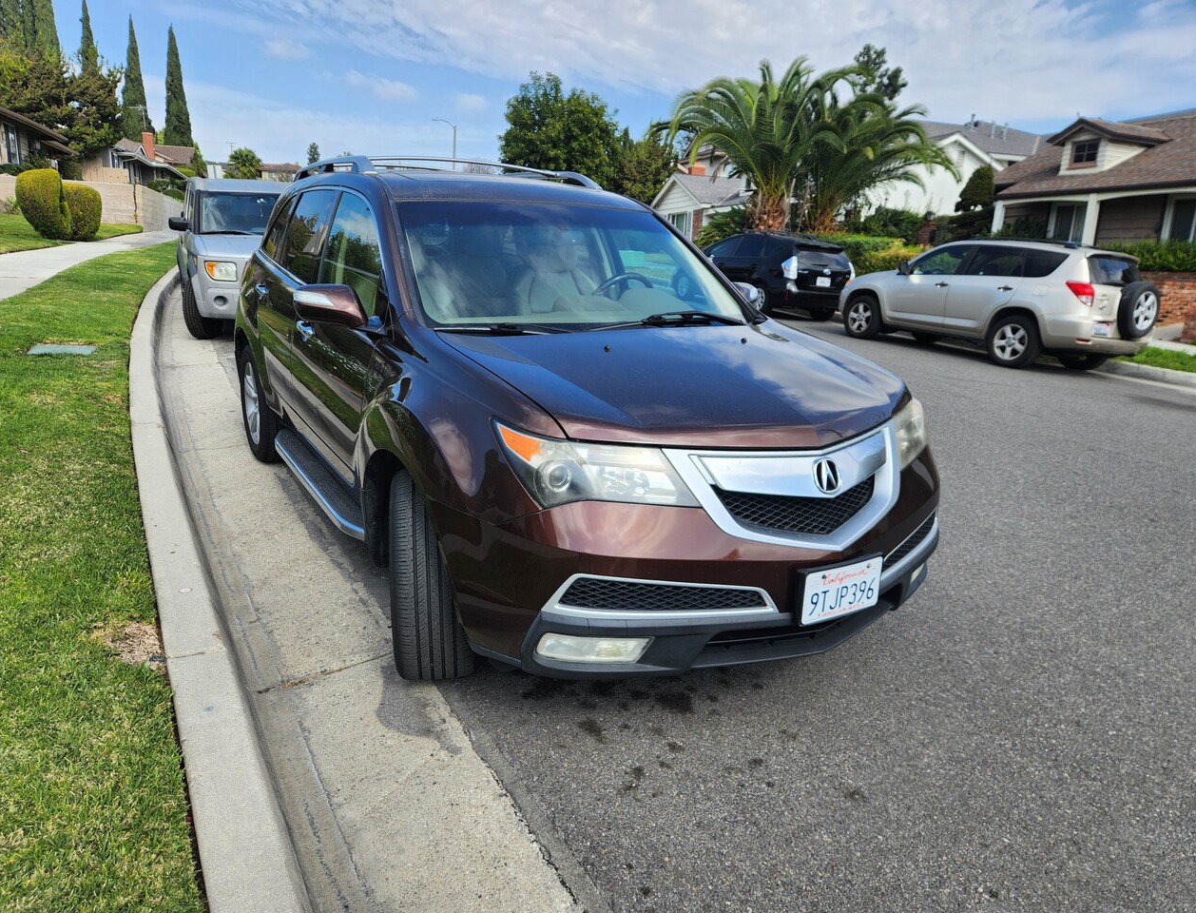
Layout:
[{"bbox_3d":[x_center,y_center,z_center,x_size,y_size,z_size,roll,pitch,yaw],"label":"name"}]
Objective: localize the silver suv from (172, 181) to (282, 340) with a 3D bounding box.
[{"bbox_3d":[-4.400,-2.630,10.480,1.850,1.790,4.290,-6,18,-28],"label":"silver suv"}]

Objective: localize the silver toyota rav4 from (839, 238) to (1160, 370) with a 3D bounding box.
[{"bbox_3d":[5.850,-2.410,12.350,1.830,1.710,4.580,-5,17,-30],"label":"silver toyota rav4"}]

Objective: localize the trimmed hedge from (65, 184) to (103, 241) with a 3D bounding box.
[{"bbox_3d":[-13.623,-6.423,21.321,0.950,1.442,1.000,-9,19,-37],"label":"trimmed hedge"}]

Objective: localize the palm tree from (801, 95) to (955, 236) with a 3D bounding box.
[{"bbox_3d":[7.753,-8.340,24.645,5.200,4.865,5.200,8,16,17],"label":"palm tree"}]

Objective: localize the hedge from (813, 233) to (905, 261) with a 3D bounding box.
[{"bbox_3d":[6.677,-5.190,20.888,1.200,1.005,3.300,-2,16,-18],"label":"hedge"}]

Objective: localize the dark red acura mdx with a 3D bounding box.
[{"bbox_3d":[-0.535,-0.564,4.156,2.030,1.740,4.870,-7,18,-29],"label":"dark red acura mdx"}]

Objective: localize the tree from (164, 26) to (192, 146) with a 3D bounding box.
[{"bbox_3d":[-31.079,-24.962,59.639,2.000,12.273,2.000,-6,18,-30],"label":"tree"}]

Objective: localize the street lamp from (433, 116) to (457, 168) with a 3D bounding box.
[{"bbox_3d":[-12.538,-22.847,66.131,1.900,8.936,0.350,2,15,-1],"label":"street lamp"}]

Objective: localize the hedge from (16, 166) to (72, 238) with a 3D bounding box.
[{"bbox_3d":[-14.427,-6.536,20.968,1.200,1.745,1.200,-9,19,-37],"label":"hedge"}]

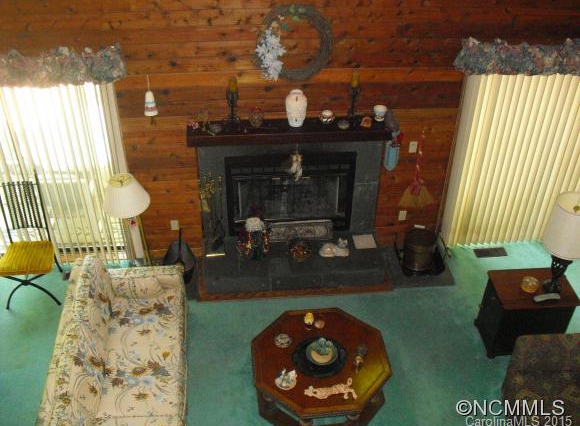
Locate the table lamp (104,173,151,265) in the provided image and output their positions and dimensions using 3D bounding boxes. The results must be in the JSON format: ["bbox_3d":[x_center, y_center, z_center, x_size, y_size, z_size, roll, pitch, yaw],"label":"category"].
[{"bbox_3d":[-1.302,0.076,4.945,0.380,0.810,0.380,-2,35,-3],"label":"table lamp"}]

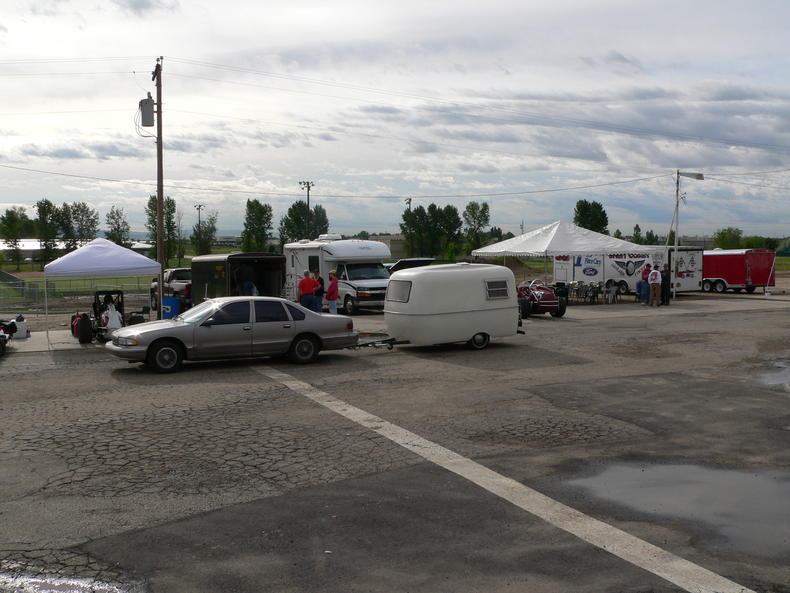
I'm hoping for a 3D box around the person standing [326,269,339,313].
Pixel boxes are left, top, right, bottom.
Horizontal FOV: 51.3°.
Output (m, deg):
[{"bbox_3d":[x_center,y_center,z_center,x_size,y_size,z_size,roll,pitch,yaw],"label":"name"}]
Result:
[{"bbox_3d":[-2.085,0.002,27.200,0.380,1.750,0.500,0,4,3],"label":"person standing"}]

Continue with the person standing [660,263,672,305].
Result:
[{"bbox_3d":[11.464,-0.486,34.700,0.520,1.740,0.340,2,4,30],"label":"person standing"}]

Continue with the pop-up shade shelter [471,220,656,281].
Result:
[{"bbox_3d":[7.810,-1.646,38.767,6.100,3.800,6.100,-1,4,-26],"label":"pop-up shade shelter"}]

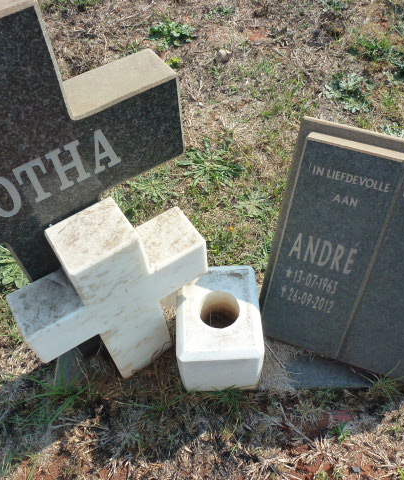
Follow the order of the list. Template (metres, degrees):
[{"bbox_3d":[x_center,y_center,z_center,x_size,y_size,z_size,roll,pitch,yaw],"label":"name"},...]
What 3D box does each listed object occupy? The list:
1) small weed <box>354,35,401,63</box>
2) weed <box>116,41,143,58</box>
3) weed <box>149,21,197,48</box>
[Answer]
[{"bbox_3d":[0.903,-0.987,2.284,0.188,0.057,0.138,16,56,15],"label":"small weed"},{"bbox_3d":[-0.390,-1.016,2.384,0.118,0.047,0.106,-11,53,-5],"label":"weed"},{"bbox_3d":[-0.164,-1.138,2.454,0.245,0.061,0.164,-6,53,-1],"label":"weed"}]

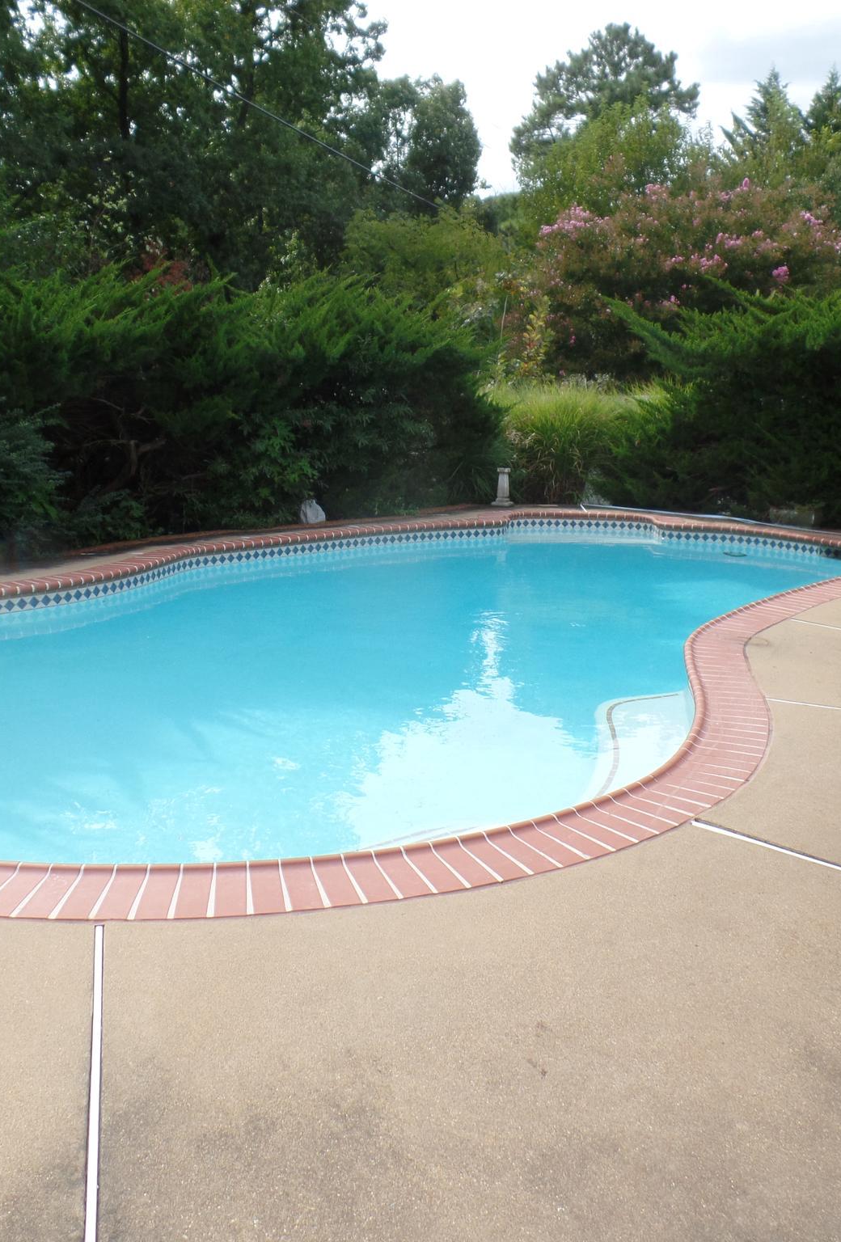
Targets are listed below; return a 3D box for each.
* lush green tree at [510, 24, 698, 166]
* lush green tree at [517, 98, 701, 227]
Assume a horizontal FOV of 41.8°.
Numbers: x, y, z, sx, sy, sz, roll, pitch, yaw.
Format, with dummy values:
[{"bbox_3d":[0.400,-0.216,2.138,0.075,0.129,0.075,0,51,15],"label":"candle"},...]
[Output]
[{"bbox_3d":[5.960,-12.787,36.093,6.390,12.430,6.390,0,12,0],"label":"lush green tree"},{"bbox_3d":[4.049,-7.469,23.954,4.350,7.270,4.350,0,12,0],"label":"lush green tree"}]

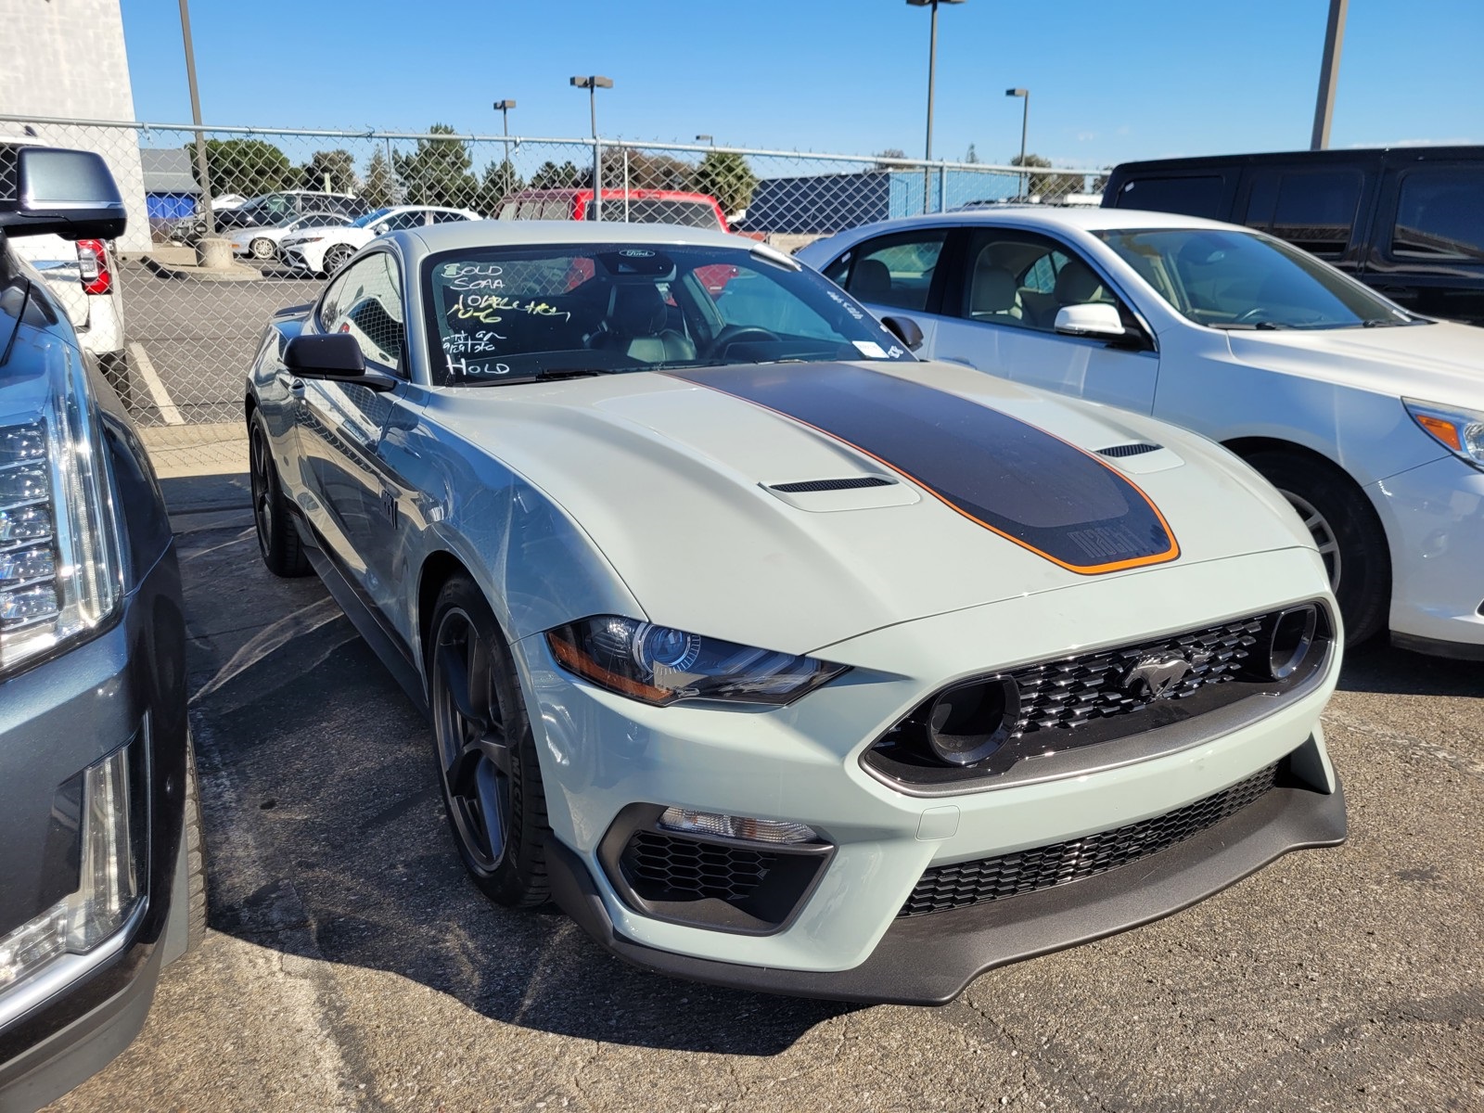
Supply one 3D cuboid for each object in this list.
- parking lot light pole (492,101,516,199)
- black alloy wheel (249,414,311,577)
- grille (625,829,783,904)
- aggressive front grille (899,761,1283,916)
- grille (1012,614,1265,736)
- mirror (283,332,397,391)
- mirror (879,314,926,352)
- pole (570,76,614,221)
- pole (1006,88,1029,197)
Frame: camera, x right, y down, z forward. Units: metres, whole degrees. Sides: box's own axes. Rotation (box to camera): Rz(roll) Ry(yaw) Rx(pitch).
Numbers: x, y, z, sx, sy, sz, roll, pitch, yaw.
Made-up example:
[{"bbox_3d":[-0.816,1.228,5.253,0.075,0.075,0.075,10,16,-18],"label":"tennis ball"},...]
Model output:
[{"bbox_3d":[-9.926,-16.141,47.455,0.500,6.122,1.000,-8,17,-28],"label":"parking lot light pole"},{"bbox_3d":[-1.805,-0.270,4.506,0.290,0.695,0.695,-8,17,-29],"label":"black alloy wheel"},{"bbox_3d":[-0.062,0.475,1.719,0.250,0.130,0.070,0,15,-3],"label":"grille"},{"bbox_3d":[0.672,0.476,1.925,0.920,0.110,0.100,-8,17,-29],"label":"aggressive front grille"},{"bbox_3d":[0.680,0.186,1.837,0.600,0.118,0.080,-8,17,-29],"label":"grille"},{"bbox_3d":[-1.031,-0.510,2.849,0.260,0.155,0.170,-8,17,-29],"label":"mirror"},{"bbox_3d":[0.536,-0.730,3.728,0.260,0.155,0.170,-8,17,-29],"label":"mirror"},{"bbox_3d":[-5.356,-14.295,40.852,1.600,6.118,0.550,-6,16,-21],"label":"pole"},{"bbox_3d":[11.321,-15.821,45.836,0.900,6.382,0.450,-14,20,-41],"label":"pole"}]

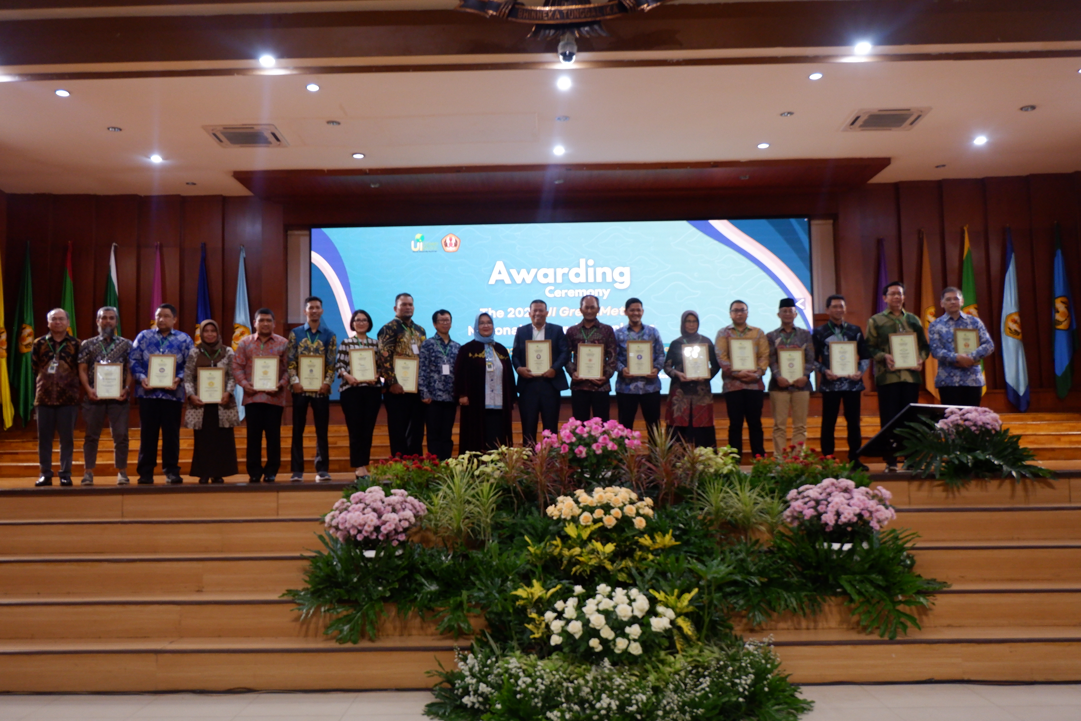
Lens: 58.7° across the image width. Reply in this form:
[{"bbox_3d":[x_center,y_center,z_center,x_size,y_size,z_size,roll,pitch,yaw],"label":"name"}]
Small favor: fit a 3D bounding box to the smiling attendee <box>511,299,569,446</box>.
[{"bbox_3d":[0.004,0.249,9.110,0.540,1.680,0.400,-1,-5,1],"label":"smiling attendee"}]

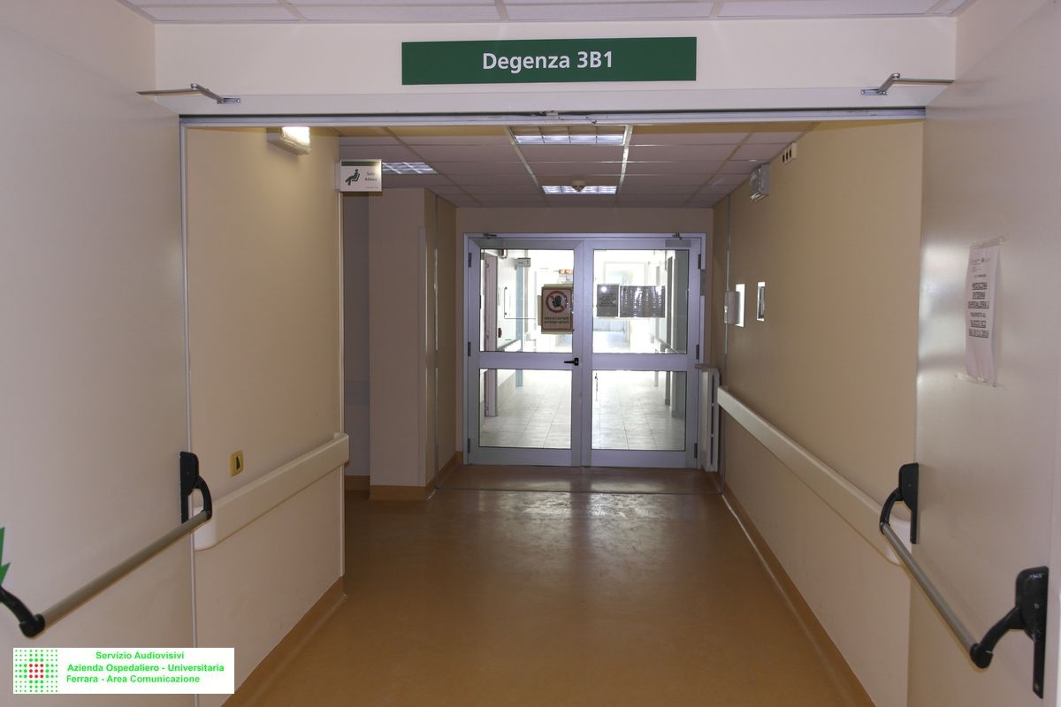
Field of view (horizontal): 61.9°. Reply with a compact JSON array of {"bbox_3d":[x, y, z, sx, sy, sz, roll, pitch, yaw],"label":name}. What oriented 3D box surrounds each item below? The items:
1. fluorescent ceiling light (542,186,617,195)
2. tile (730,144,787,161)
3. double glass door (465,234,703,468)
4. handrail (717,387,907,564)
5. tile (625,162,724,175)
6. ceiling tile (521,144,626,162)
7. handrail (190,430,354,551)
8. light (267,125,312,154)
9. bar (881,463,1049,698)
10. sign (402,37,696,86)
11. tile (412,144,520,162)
[{"bbox_3d":[0.382,-1.282,6.793,0.595,0.070,0.595,1,4,4],"label":"fluorescent ceiling light"},{"bbox_3d":[1.282,-1.129,4.944,0.280,0.020,0.595,1,4,4],"label":"tile"},{"bbox_3d":[0.484,-0.022,8.204,2.220,2.170,0.080,1,4,4],"label":"double glass door"},{"bbox_3d":[1.377,0.466,4.971,0.085,0.150,4.150,1,4,4],"label":"handrail"},{"bbox_3d":[0.890,-1.174,5.575,0.595,0.020,0.595,1,4,4],"label":"tile"},{"bbox_3d":[0.246,-1.140,5.024,0.595,0.020,0.595,1,4,4],"label":"ceiling tile"},{"bbox_3d":[-1.030,0.539,3.774,0.085,0.150,1.600,1,4,4],"label":"handrail"},{"bbox_3d":[-1.010,-0.954,3.753,0.075,0.165,0.380,1,4,4],"label":"light"},{"bbox_3d":[1.060,0.510,2.291,0.120,0.260,1.120,1,4,11],"label":"bar"},{"bbox_3d":[0.049,-0.854,2.573,0.860,0.124,0.020,1,4,4],"label":"sign"},{"bbox_3d":[-0.353,-1.147,5.069,0.595,0.020,0.595,1,4,4],"label":"tile"}]

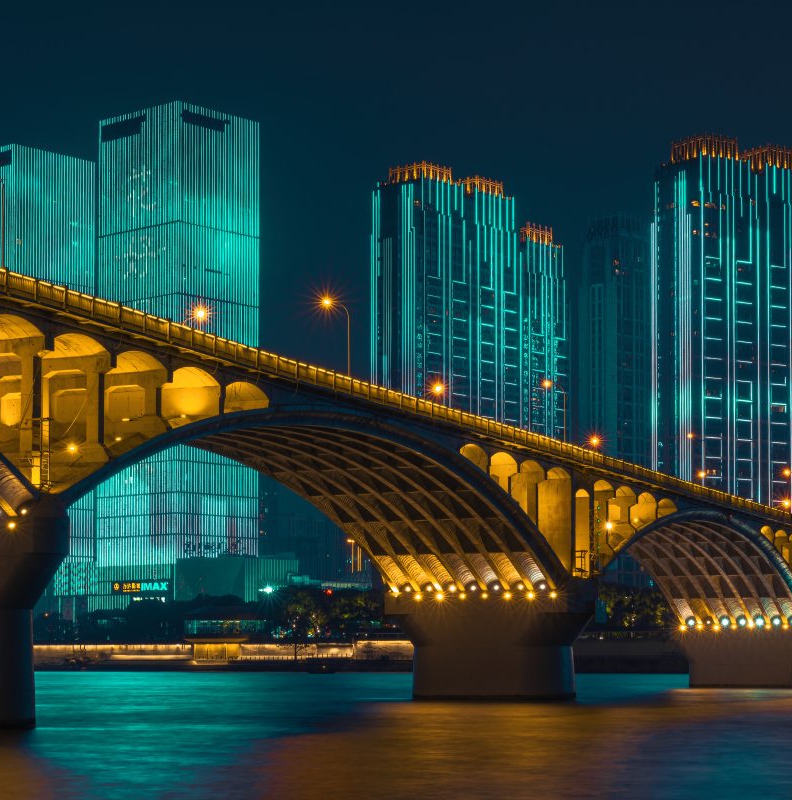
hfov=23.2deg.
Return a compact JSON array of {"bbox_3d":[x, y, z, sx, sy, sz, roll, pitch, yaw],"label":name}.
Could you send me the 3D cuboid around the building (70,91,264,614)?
[{"bbox_3d":[-82.090,-7.530,736.510,42.000,201.700,40.300,-7,-10,42],"label":"building"}]

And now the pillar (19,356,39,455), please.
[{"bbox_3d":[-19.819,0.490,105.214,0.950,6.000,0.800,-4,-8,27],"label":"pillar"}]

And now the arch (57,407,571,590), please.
[{"bbox_3d":[-9.645,7.637,145.163,19.000,10.800,76.000,-4,-8,27],"label":"arch"}]

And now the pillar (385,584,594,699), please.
[{"bbox_3d":[8.860,22.760,181.040,18.600,10.250,5.000,-4,-9,27],"label":"pillar"}]

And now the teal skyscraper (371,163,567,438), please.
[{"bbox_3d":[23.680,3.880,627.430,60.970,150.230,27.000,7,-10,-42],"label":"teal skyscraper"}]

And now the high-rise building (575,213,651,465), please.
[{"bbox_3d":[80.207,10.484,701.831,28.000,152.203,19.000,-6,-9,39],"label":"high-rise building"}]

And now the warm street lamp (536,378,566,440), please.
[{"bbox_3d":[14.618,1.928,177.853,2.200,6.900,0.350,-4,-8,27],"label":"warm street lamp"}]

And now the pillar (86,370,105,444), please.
[{"bbox_3d":[-17.380,0.490,111.760,0.870,4.430,0.550,-4,-9,27],"label":"pillar"}]

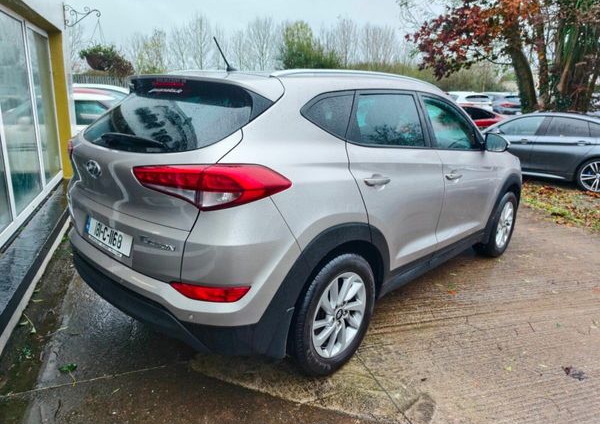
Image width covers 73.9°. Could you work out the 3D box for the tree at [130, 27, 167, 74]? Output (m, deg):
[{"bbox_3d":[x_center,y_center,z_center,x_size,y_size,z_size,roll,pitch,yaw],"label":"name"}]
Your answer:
[{"bbox_3d":[-10.016,-9.358,26.760,2.685,5.588,2.550,-3,15,-20],"label":"tree"}]

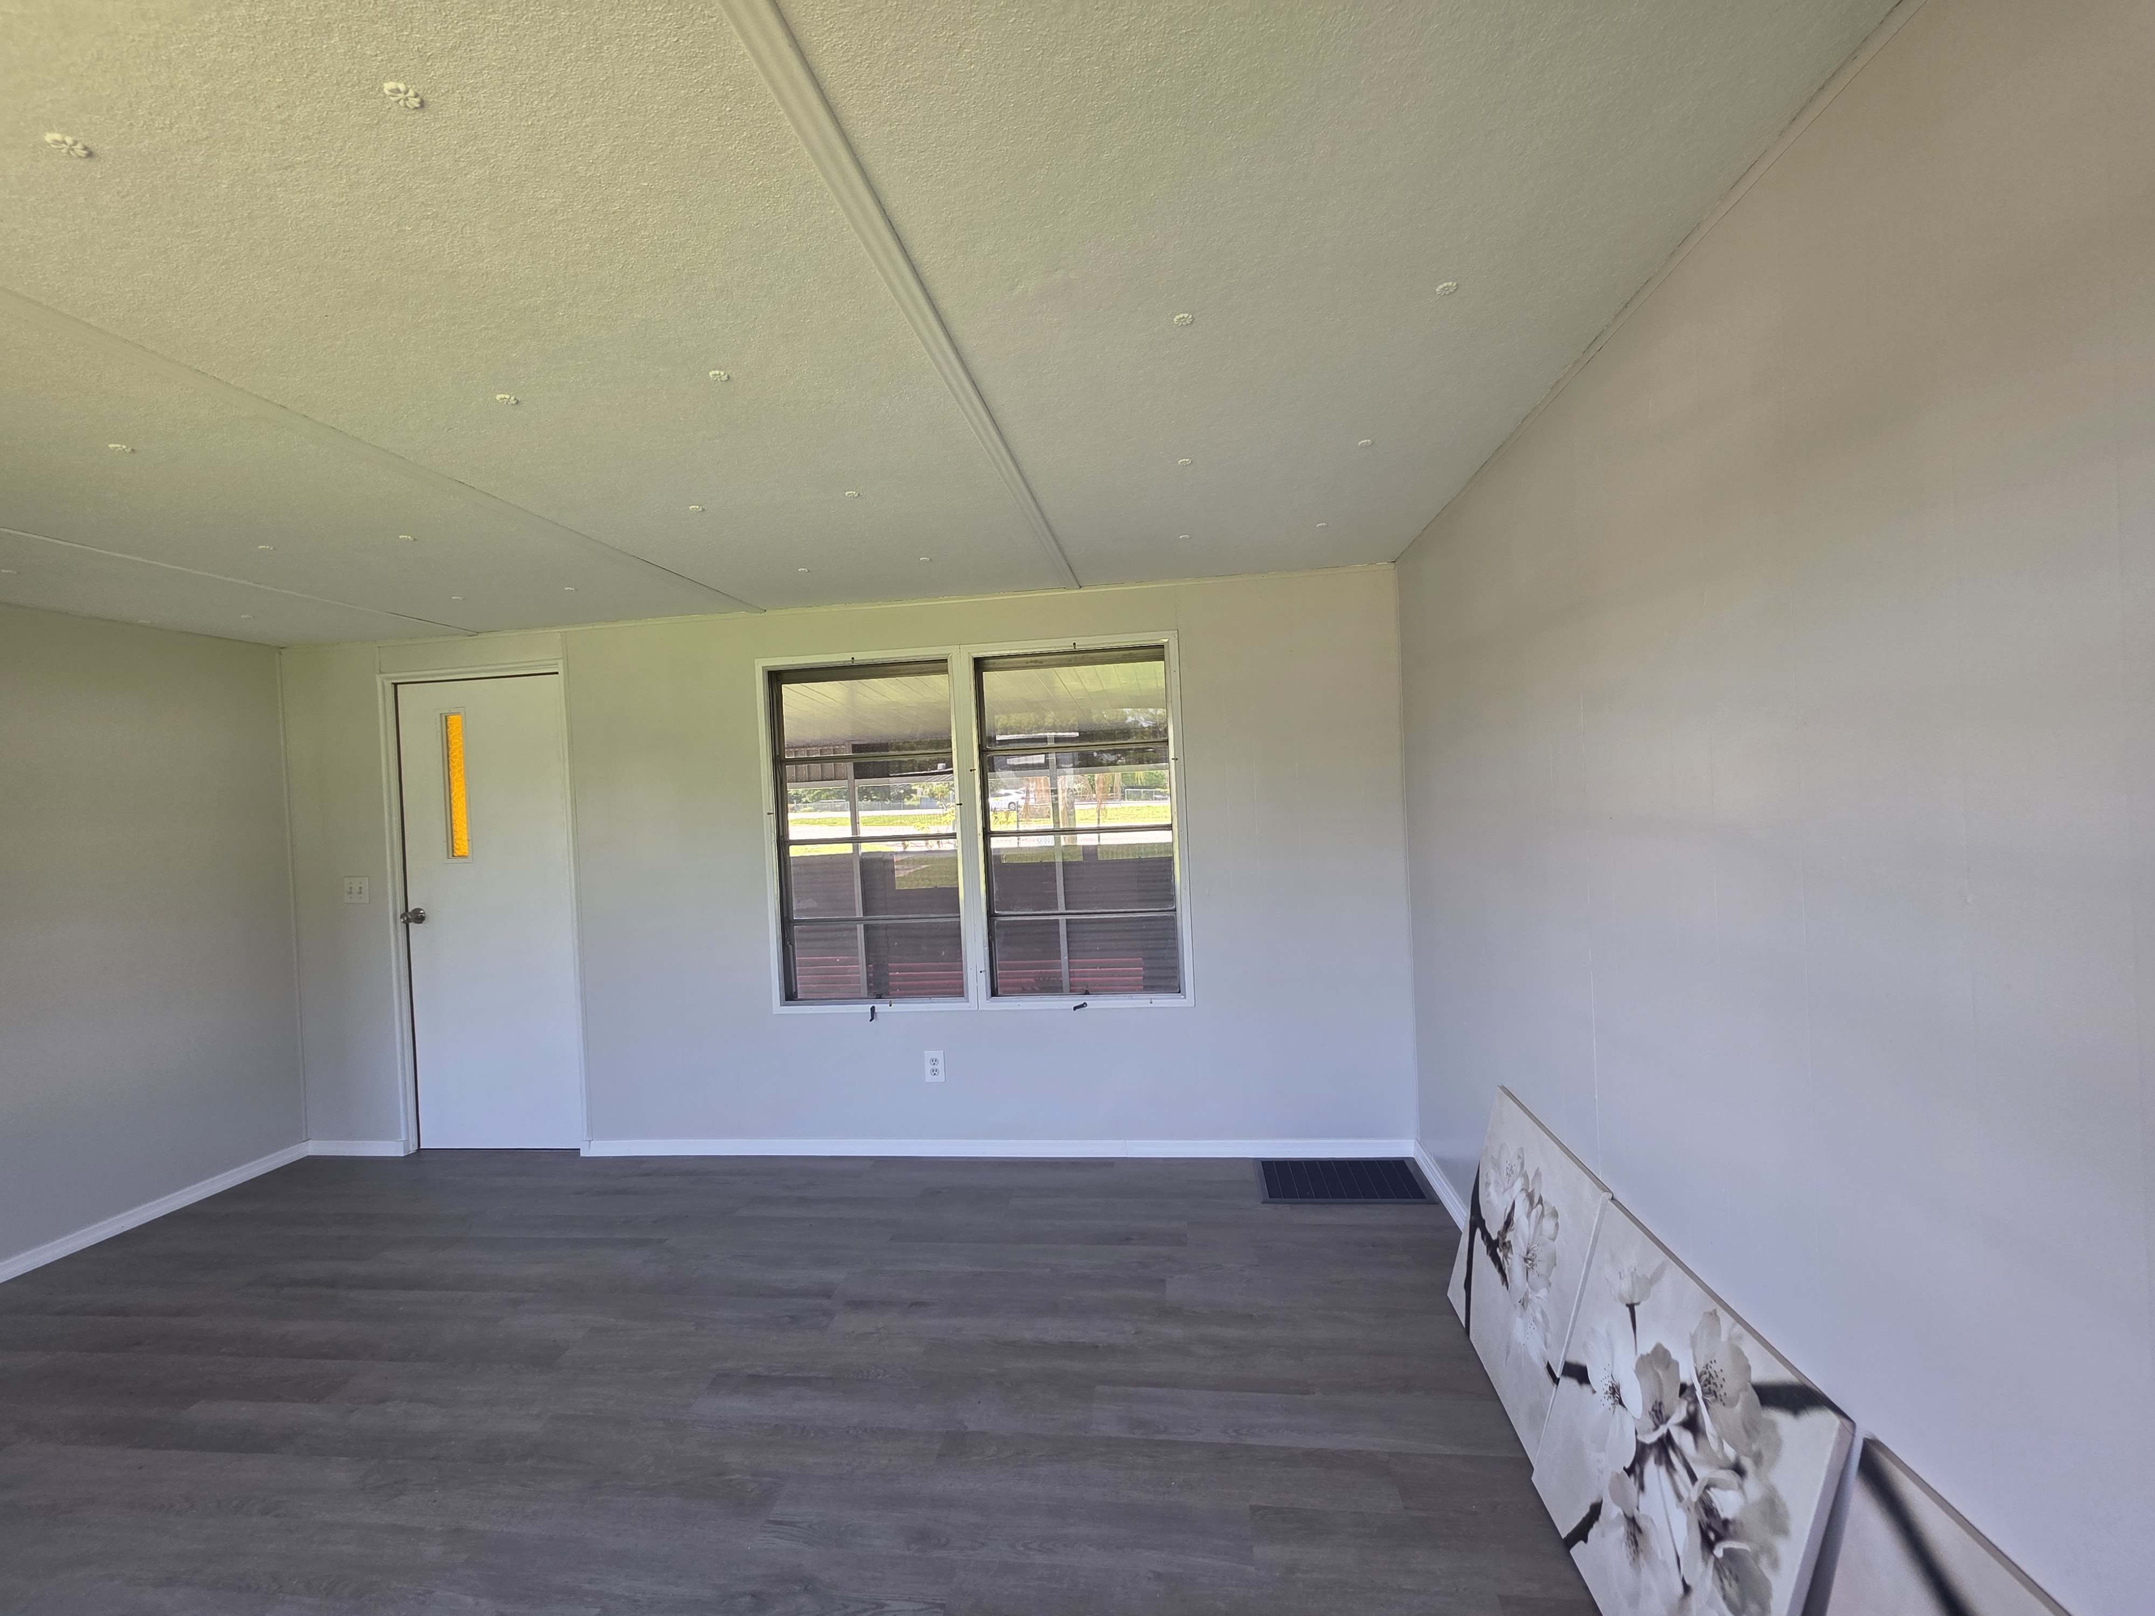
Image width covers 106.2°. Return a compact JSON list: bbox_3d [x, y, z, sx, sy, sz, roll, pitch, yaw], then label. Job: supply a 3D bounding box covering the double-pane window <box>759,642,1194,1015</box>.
[{"bbox_3d":[-0.405,0.079,3.050,1.575,1.331,0.080,-3,1,7],"label":"double-pane window"}]

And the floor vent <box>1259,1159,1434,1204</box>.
[{"bbox_3d":[0.886,1.248,2.728,0.545,0.015,0.315,-3,1,7],"label":"floor vent"}]

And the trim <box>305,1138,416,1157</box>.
[{"bbox_3d":[-3.021,1.431,3.403,0.481,0.068,0.015,-3,1,7],"label":"trim"}]

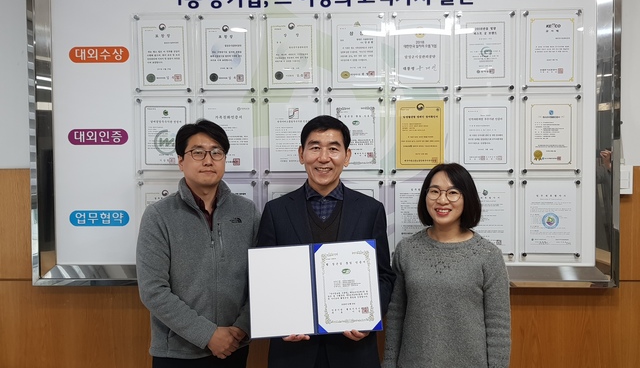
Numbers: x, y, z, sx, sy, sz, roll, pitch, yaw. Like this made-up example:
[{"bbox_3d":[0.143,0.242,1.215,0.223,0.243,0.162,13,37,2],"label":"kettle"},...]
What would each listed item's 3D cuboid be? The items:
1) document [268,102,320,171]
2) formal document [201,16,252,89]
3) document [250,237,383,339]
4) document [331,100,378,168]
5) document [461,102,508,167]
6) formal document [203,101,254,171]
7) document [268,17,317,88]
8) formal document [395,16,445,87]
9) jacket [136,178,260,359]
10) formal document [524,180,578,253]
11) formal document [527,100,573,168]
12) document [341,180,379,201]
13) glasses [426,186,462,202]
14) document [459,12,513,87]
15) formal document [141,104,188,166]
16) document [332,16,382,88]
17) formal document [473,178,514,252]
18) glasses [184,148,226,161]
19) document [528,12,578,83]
[{"bbox_3d":[-0.111,-0.199,2.052,0.210,0.297,0.012,0,2,2],"label":"document"},{"bbox_3d":[-0.397,-0.550,2.054,0.210,0.297,0.010,0,1,2],"label":"formal document"},{"bbox_3d":[-0.018,0.359,1.640,0.444,0.303,0.020,-4,-6,0],"label":"document"},{"bbox_3d":[0.152,-0.211,2.045,0.210,0.297,0.010,0,1,2],"label":"document"},{"bbox_3d":[0.698,-0.204,2.027,0.210,0.297,0.012,0,2,2],"label":"document"},{"bbox_3d":[-0.392,-0.200,2.061,0.210,0.297,0.012,0,2,2],"label":"formal document"},{"bbox_3d":[-0.116,-0.555,2.042,0.210,0.297,0.012,0,2,2],"label":"document"},{"bbox_3d":[0.425,-0.554,2.030,0.210,0.297,0.010,0,1,2],"label":"formal document"},{"bbox_3d":[-0.448,0.308,1.785,0.465,0.650,0.295,-1,2,-22],"label":"jacket"},{"bbox_3d":[0.975,0.140,2.029,0.210,0.297,0.012,0,2,2],"label":"formal document"},{"bbox_3d":[0.973,-0.209,2.021,0.210,0.297,0.010,0,1,2],"label":"formal document"},{"bbox_3d":[0.155,0.146,2.052,0.210,0.297,0.010,0,1,2],"label":"document"},{"bbox_3d":[0.459,0.038,1.779,0.134,0.047,0.138,5,2,14],"label":"glasses"},{"bbox_3d":[0.697,-0.557,2.022,0.210,0.297,0.010,0,1,2],"label":"document"},{"bbox_3d":[-0.665,-0.207,2.070,0.210,0.297,0.012,0,2,2],"label":"formal document"},{"bbox_3d":[0.155,-0.551,2.038,0.210,0.297,0.010,0,1,2],"label":"document"},{"bbox_3d":[0.700,0.143,2.036,0.210,0.297,0.010,0,1,2],"label":"formal document"},{"bbox_3d":[-0.430,-0.106,1.797,0.138,0.045,0.142,-1,2,-24],"label":"glasses"},{"bbox_3d":[0.969,-0.555,2.007,0.210,0.297,0.012,0,2,2],"label":"document"}]

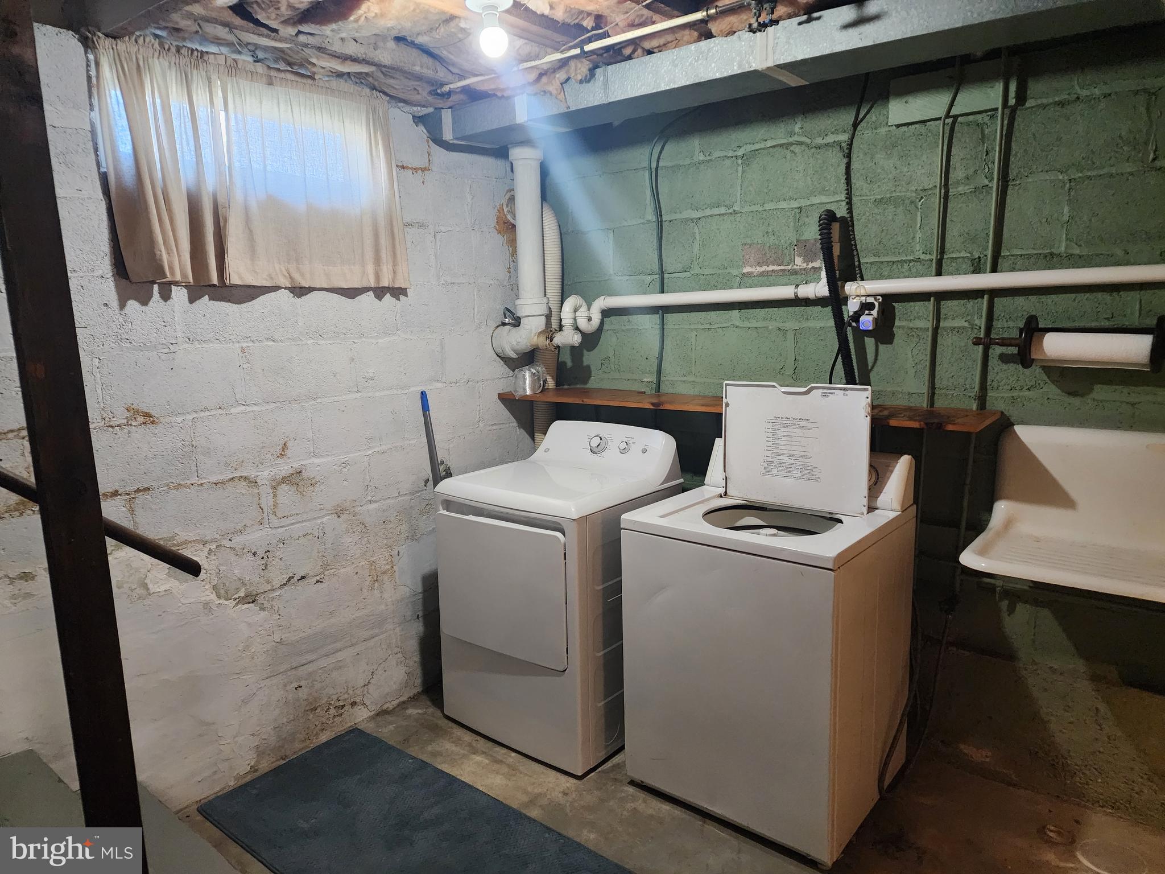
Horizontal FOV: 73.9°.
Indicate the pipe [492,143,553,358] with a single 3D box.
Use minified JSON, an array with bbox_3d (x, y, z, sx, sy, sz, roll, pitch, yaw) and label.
[{"bbox_3d":[-0.267,-0.770,3.249,0.290,0.860,0.160,6,12,40],"label":"pipe"}]

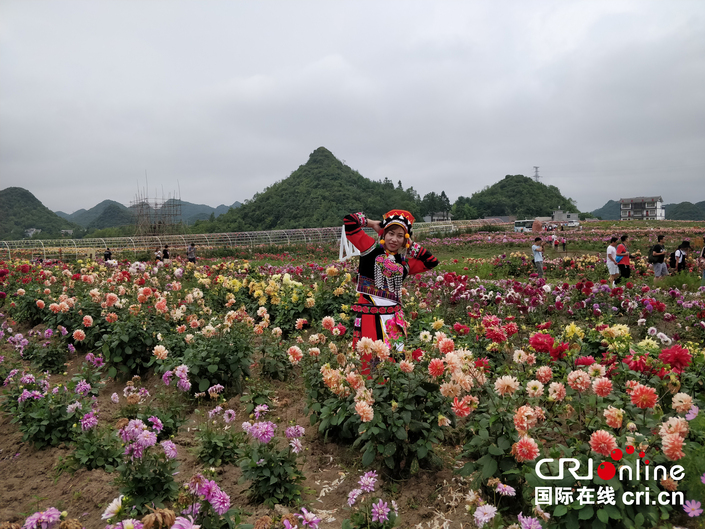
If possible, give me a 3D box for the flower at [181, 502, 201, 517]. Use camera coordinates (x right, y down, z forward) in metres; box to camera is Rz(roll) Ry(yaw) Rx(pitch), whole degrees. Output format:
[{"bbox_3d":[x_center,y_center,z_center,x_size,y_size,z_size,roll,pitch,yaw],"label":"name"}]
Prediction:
[{"bbox_3d":[-0.726,1.106,2.200,0.092,0.085,0.075,-1,3,-19],"label":"flower"}]

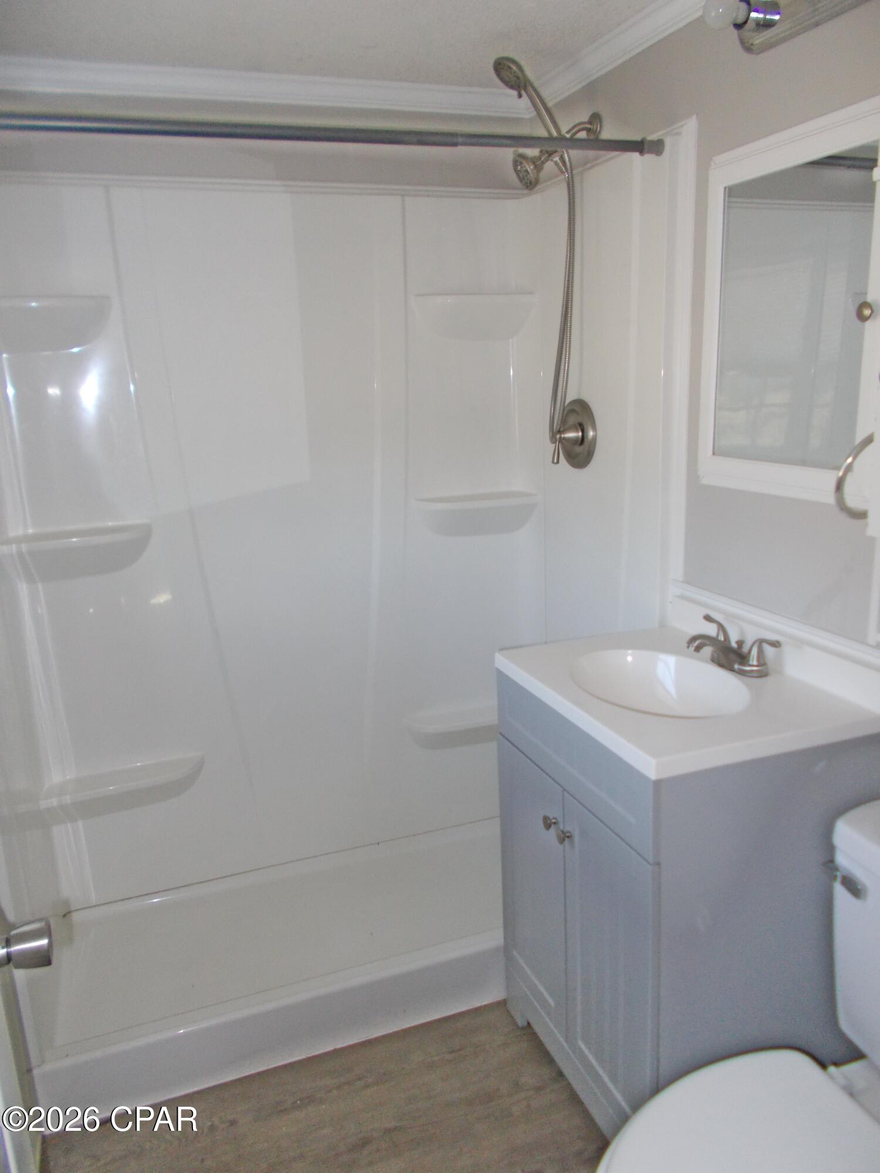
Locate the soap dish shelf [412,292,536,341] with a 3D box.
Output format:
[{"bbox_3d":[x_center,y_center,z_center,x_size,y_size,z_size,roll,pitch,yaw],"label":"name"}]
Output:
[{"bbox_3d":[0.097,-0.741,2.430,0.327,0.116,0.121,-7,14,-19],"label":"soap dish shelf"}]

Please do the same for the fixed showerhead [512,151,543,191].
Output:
[{"bbox_3d":[0.211,-1.000,2.122,0.063,0.091,0.091,-35,22,-10],"label":"fixed showerhead"}]

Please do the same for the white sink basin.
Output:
[{"bbox_3d":[0.421,0.246,1.727,0.302,0.131,0.408,-7,14,-19],"label":"white sink basin"}]

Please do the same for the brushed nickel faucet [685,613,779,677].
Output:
[{"bbox_3d":[0.551,0.128,1.742,0.156,0.083,0.216,-7,14,-19],"label":"brushed nickel faucet"}]

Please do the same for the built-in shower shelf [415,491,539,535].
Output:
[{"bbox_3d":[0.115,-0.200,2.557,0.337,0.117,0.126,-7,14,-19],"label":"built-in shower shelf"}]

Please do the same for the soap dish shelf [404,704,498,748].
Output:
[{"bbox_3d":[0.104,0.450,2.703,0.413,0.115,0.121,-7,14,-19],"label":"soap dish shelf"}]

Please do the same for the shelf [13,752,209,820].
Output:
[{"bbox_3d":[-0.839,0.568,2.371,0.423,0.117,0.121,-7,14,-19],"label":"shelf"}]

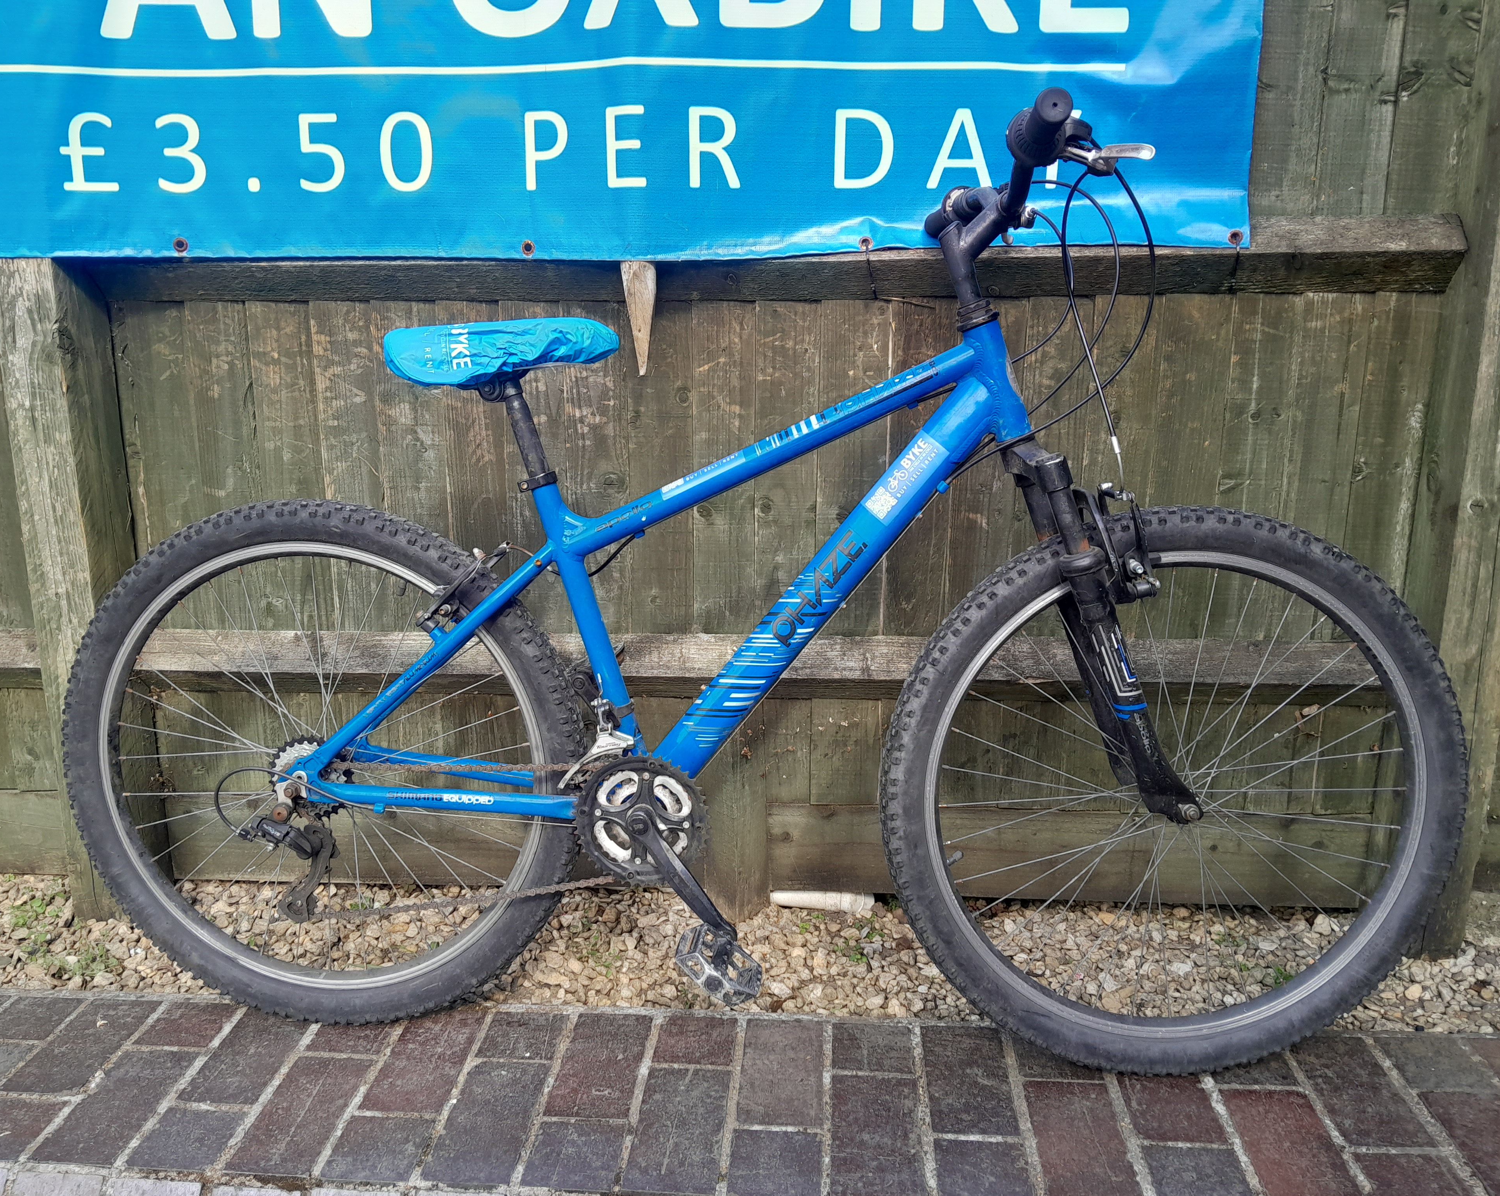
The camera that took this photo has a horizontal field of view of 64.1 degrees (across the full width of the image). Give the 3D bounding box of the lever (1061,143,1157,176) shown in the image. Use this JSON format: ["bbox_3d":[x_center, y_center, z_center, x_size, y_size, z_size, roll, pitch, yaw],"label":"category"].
[{"bbox_3d":[0.341,-0.423,1.154,0.068,0.038,0.150,0,8,0],"label":"lever"}]

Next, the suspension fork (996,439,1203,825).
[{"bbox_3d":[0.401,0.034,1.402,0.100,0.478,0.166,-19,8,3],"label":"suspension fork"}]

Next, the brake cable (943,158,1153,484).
[{"bbox_3d":[0.326,-0.297,1.339,0.208,0.340,0.200,0,8,0],"label":"brake cable"}]

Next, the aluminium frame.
[{"bbox_3d":[-0.121,-0.023,1.449,0.893,0.612,0.146,1,10,6],"label":"aluminium frame"}]

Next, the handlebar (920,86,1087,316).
[{"bbox_3d":[0.269,-0.399,1.340,0.116,0.170,0.634,0,8,0],"label":"handlebar"}]

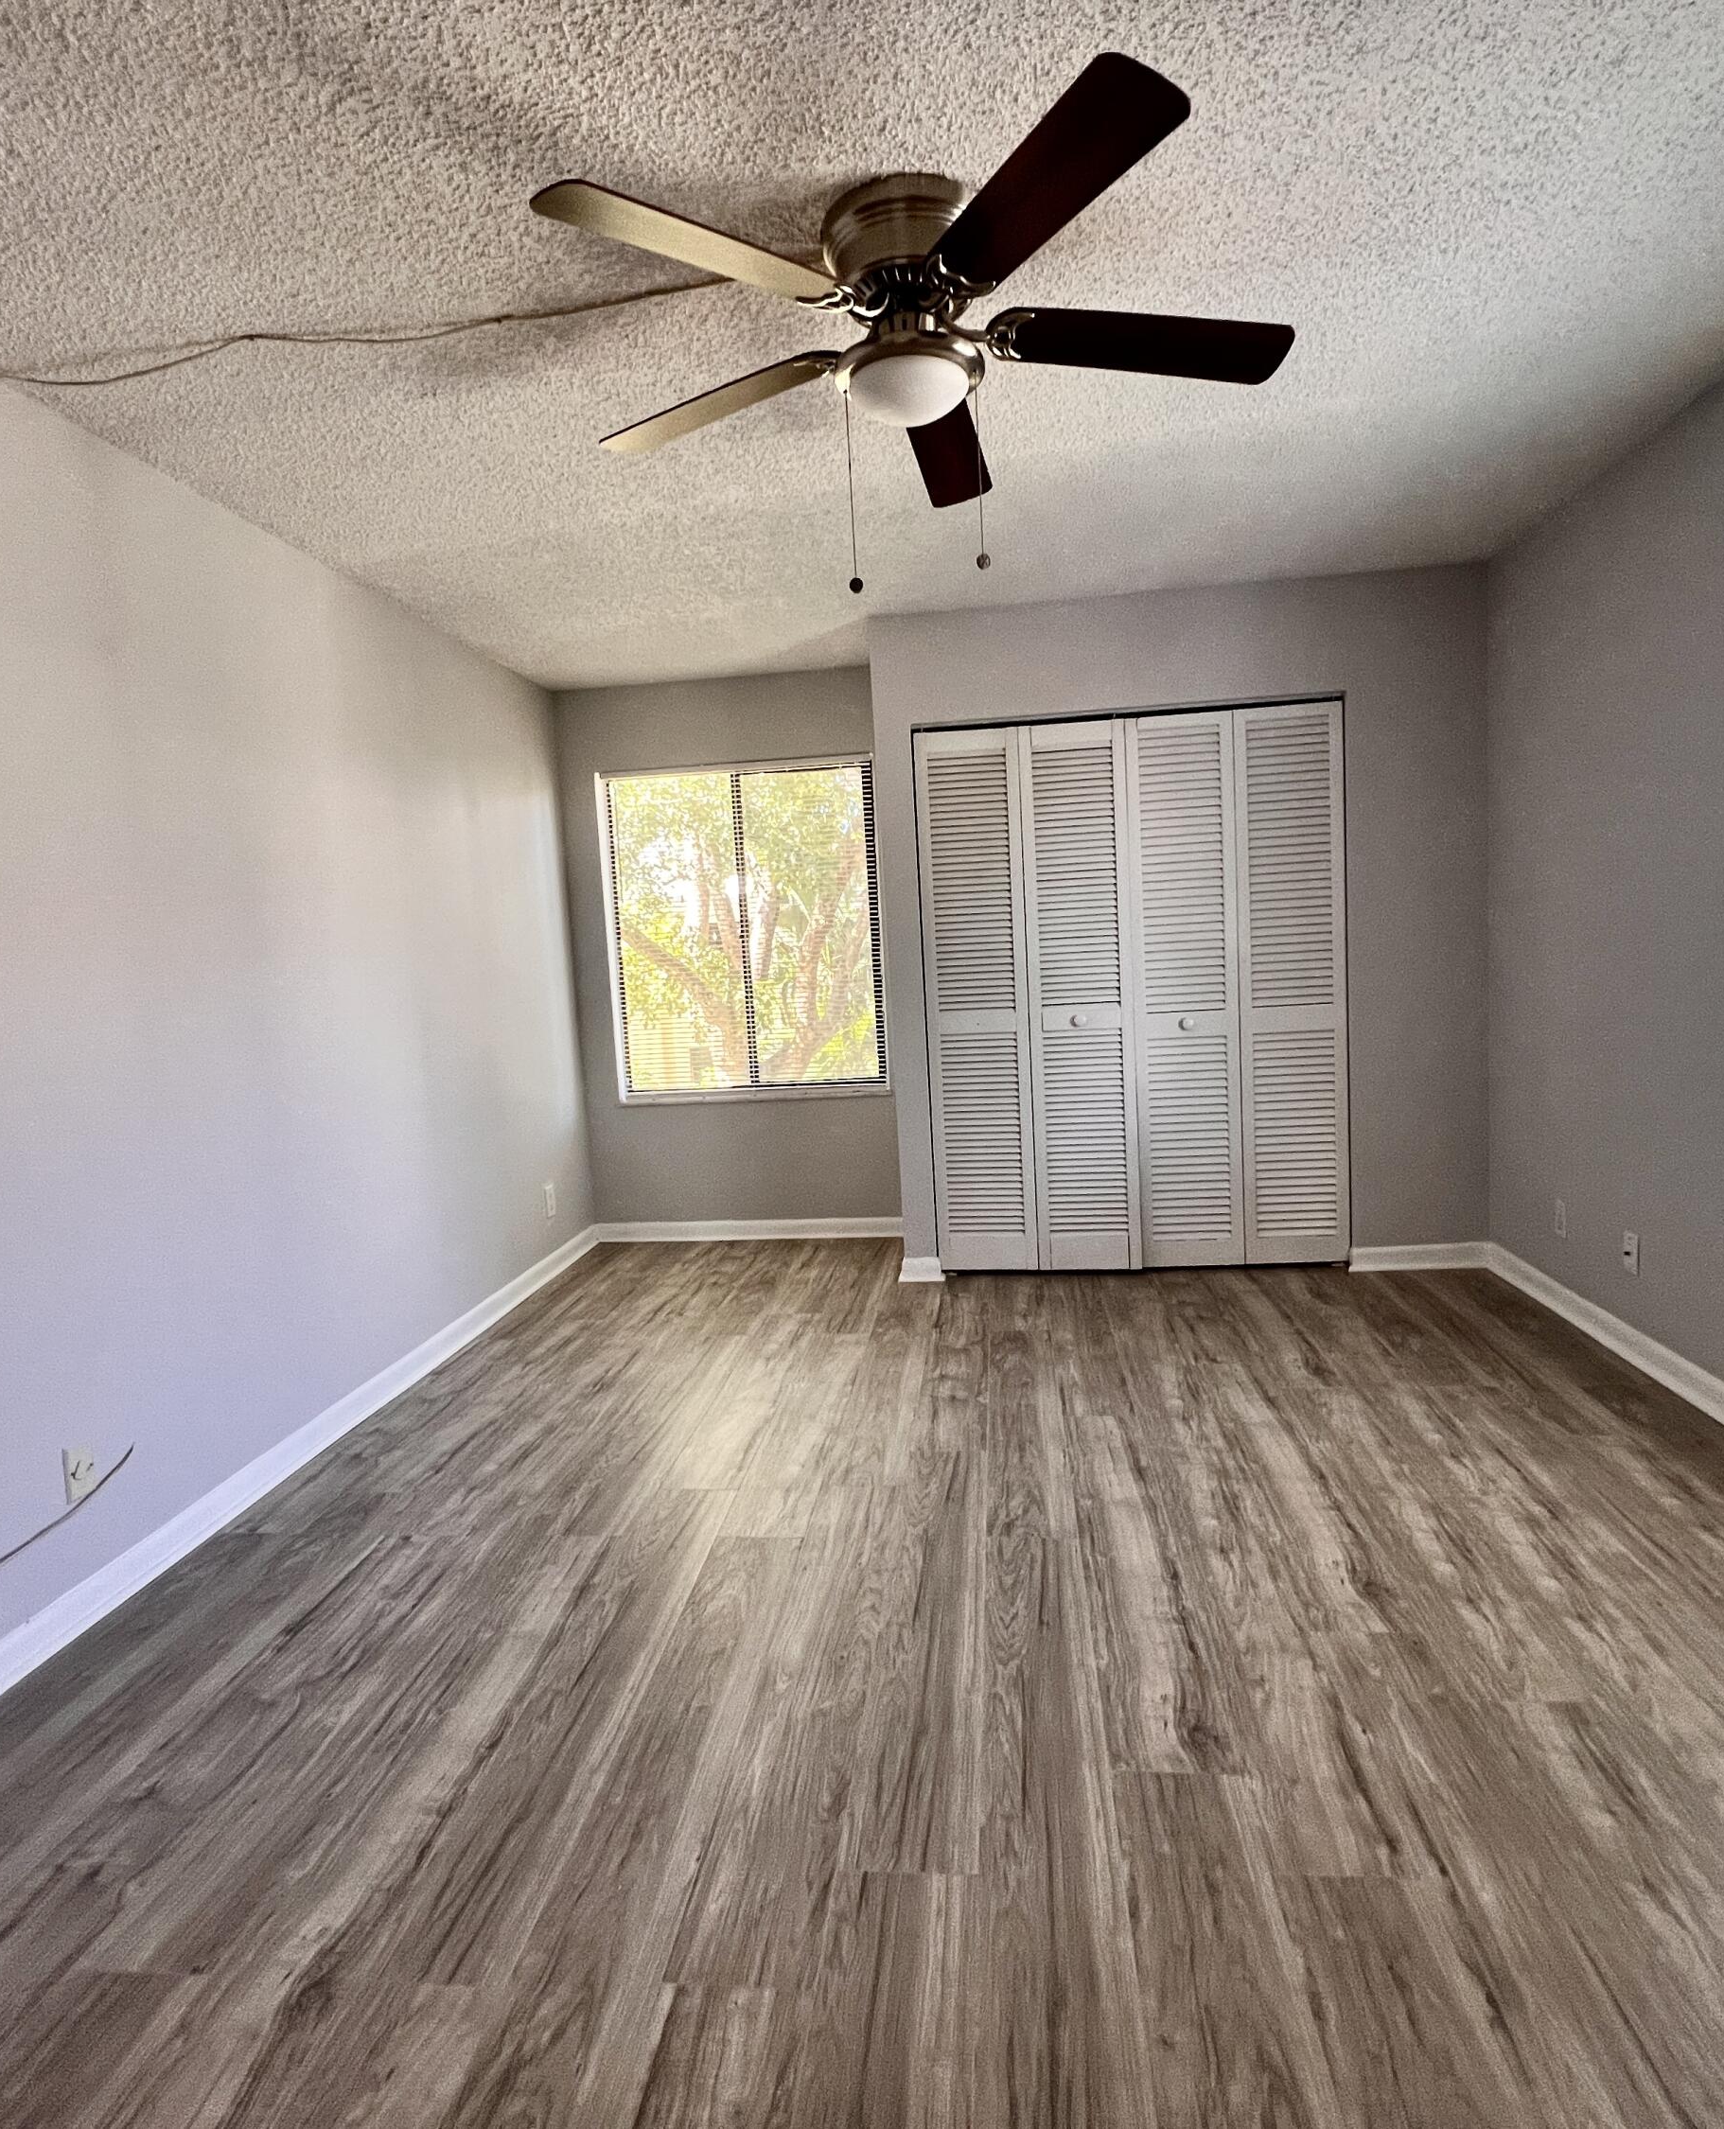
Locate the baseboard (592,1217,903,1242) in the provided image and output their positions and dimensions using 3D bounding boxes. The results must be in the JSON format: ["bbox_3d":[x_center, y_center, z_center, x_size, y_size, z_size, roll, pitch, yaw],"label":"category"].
[{"bbox_3d":[-0.503,0.748,4.806,1.451,0.088,0.015,-2,6,7],"label":"baseboard"}]

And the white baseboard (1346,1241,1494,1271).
[{"bbox_3d":[2.028,0.703,3.879,0.478,0.088,0.015,-2,6,7],"label":"white baseboard"}]

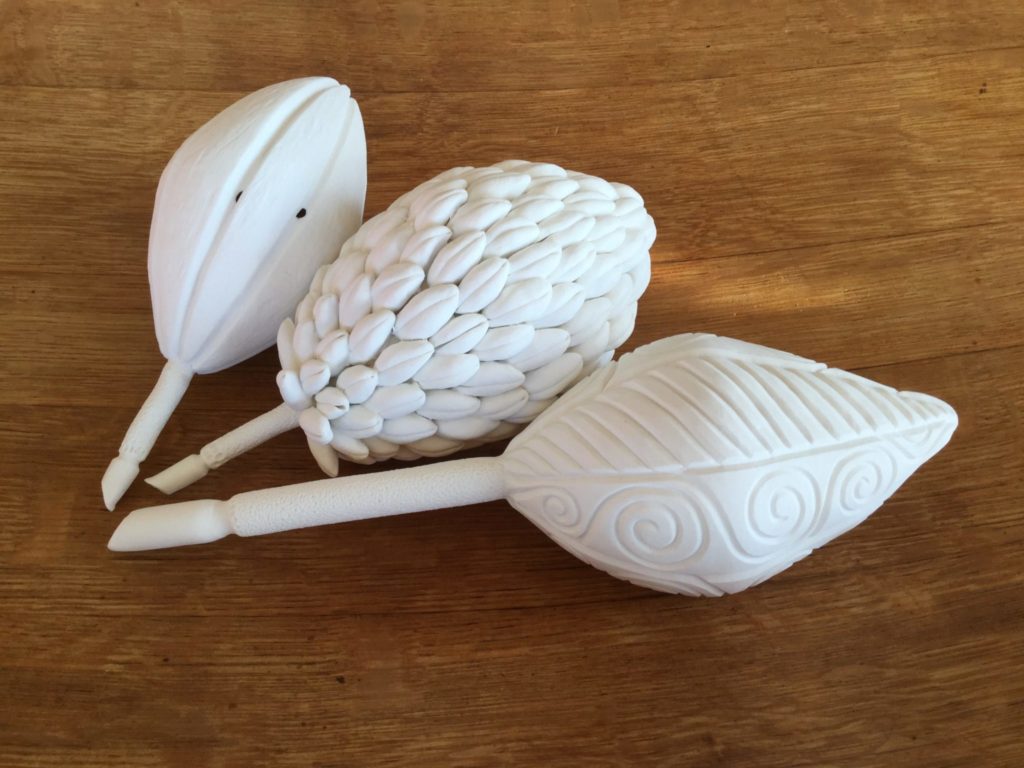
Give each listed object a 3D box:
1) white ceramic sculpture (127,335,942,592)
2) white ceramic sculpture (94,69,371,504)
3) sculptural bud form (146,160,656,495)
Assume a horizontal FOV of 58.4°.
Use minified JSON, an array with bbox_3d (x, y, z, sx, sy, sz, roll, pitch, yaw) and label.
[{"bbox_3d":[0.003,0.048,0.427,0.400,0.108,0.113,-9,64,4],"label":"white ceramic sculpture"},{"bbox_3d":[-0.149,-0.055,0.480,0.094,0.088,0.253,23,77,11],"label":"white ceramic sculpture"},{"bbox_3d":[-0.058,-0.011,0.451,0.274,0.122,0.126,-26,66,0],"label":"sculptural bud form"}]

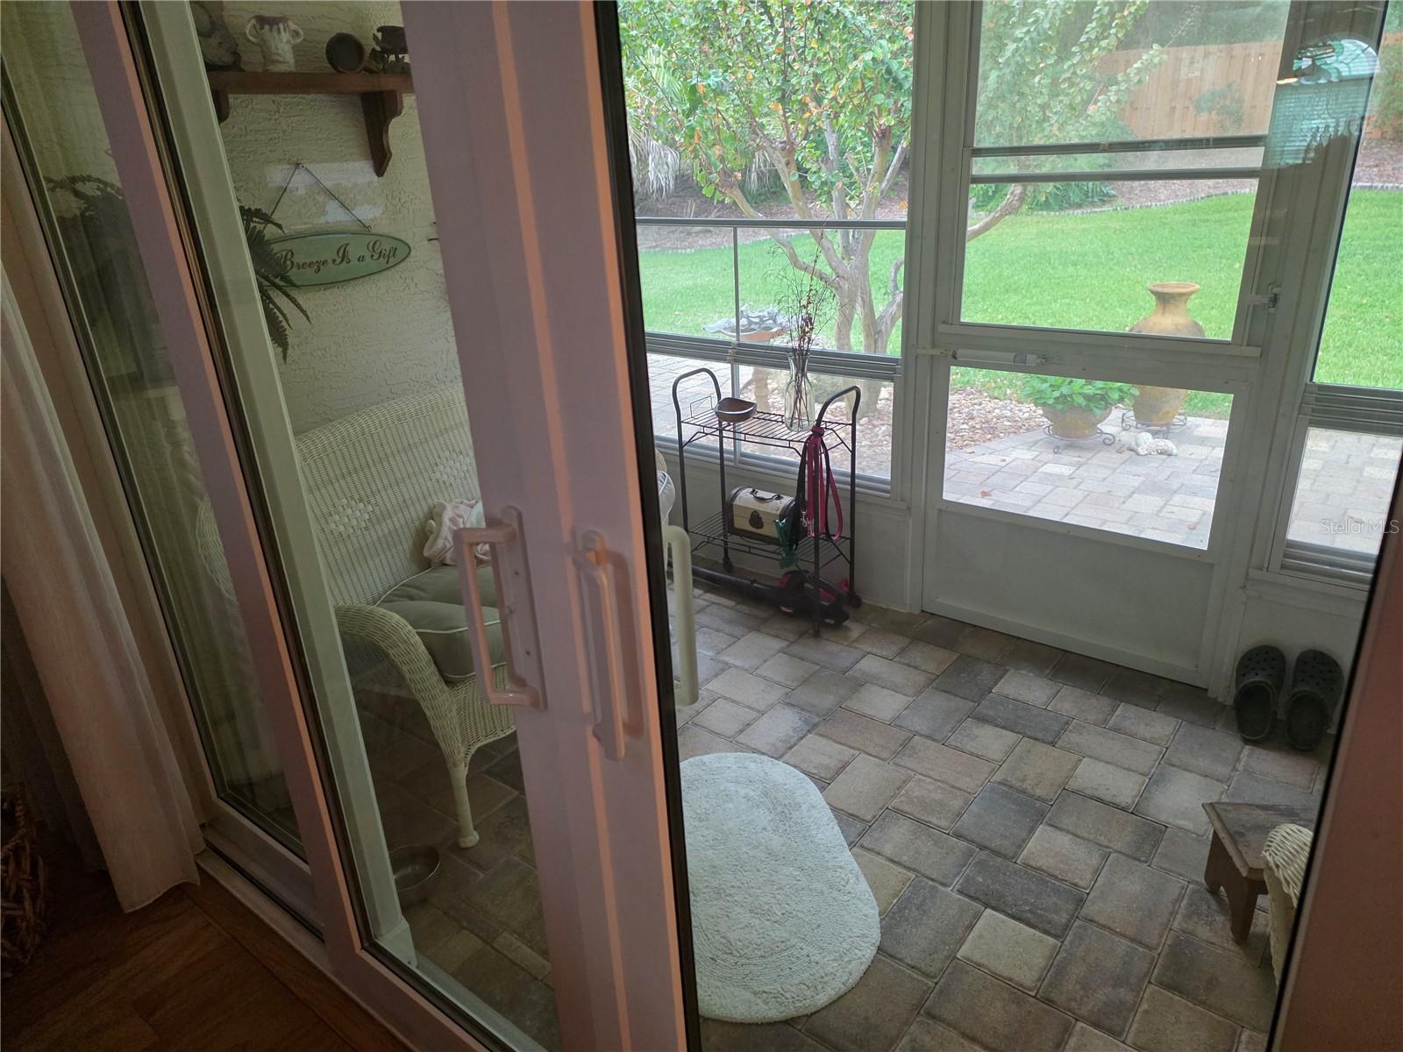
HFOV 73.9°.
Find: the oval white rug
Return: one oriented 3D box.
[{"bbox_3d":[0.083,0.736,2.033,0.507,0.022,0.797,-6,23,-9],"label":"oval white rug"}]

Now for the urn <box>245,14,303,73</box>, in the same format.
[{"bbox_3d":[-1.092,-1.231,2.398,0.142,0.132,0.095,-21,28,-37],"label":"urn"}]

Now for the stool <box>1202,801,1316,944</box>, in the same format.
[{"bbox_3d":[1.188,0.681,1.816,0.350,0.197,0.203,0,22,5],"label":"stool"}]

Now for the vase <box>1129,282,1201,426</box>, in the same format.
[{"bbox_3d":[2.402,-0.884,4.841,0.355,0.712,0.355,9,25,26],"label":"vase"}]

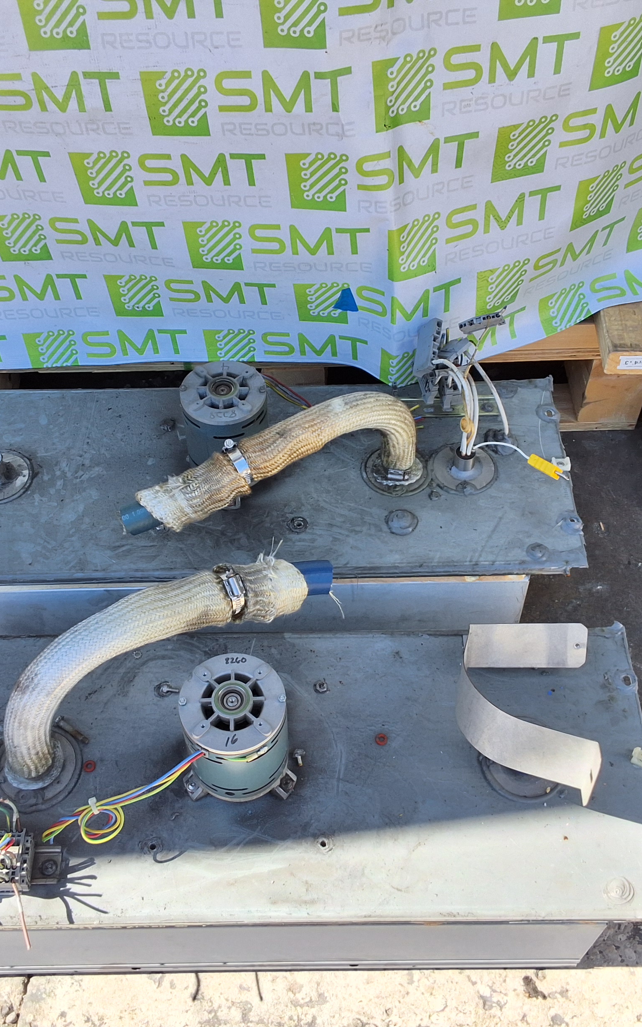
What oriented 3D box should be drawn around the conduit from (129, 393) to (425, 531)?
[{"bbox_3d":[-0.058,-0.061,1.308,0.371,0.172,0.059,-12,54,-8],"label":"conduit"}]

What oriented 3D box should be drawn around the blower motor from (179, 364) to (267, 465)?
[{"bbox_3d":[-0.116,-0.105,1.373,0.115,0.123,0.115,-1,53,0],"label":"blower motor"}]

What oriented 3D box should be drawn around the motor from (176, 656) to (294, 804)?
[{"bbox_3d":[-0.086,0.218,1.130,0.115,0.123,0.115,-1,53,0],"label":"motor"}]

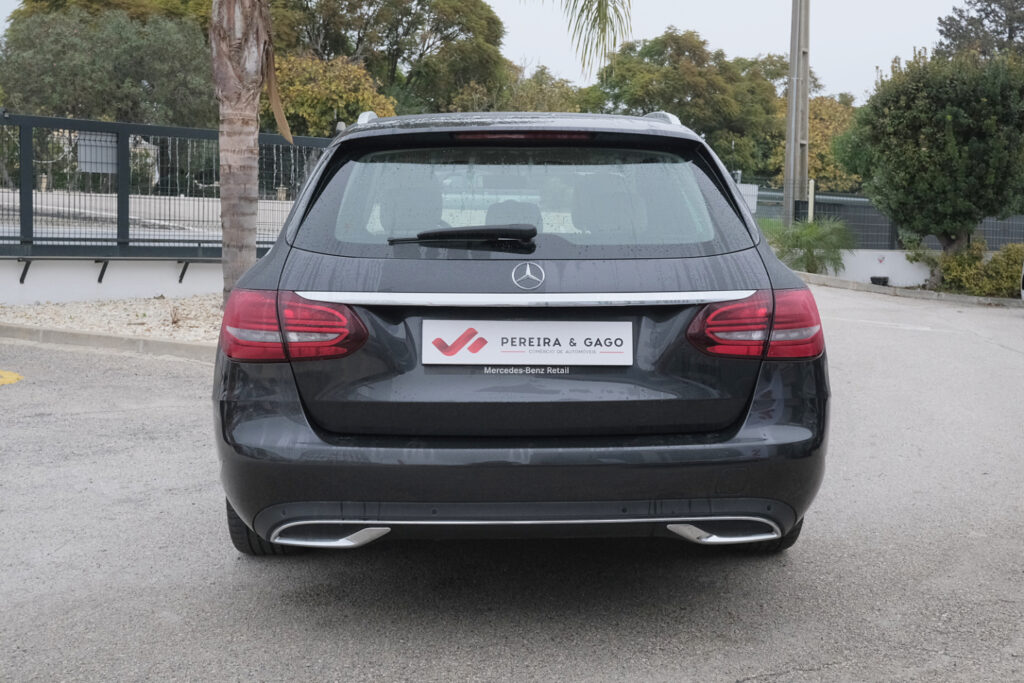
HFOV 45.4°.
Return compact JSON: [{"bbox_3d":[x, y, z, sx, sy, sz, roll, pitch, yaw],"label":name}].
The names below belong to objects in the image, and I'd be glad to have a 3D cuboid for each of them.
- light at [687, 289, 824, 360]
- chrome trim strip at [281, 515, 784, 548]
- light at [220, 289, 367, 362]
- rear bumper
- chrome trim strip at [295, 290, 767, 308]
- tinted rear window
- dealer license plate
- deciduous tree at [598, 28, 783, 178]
[{"bbox_3d":[0.632,-0.054,3.196,0.410,0.190,0.280,0,5,-3],"label":"light"},{"bbox_3d":[0.041,0.467,3.042,1.290,0.080,0.160,0,5,-3],"label":"chrome trim strip"},{"bbox_3d":[-0.567,-0.049,3.139,0.410,0.190,0.280,0,5,-3],"label":"light"},{"bbox_3d":[0.031,0.249,3.234,1.760,0.470,0.580,0,5,-3],"label":"rear bumper"},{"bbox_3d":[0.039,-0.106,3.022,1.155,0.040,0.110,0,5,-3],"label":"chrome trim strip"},{"bbox_3d":[0.028,-0.347,3.242,1.220,0.120,0.450,0,48,-3],"label":"tinted rear window"},{"bbox_3d":[0.040,0.000,3.022,0.520,0.110,0.015,0,-10,-3],"label":"dealer license plate"},{"bbox_3d":[4.850,-5.068,32.683,5.800,6.500,5.500,0,5,0],"label":"deciduous tree"}]

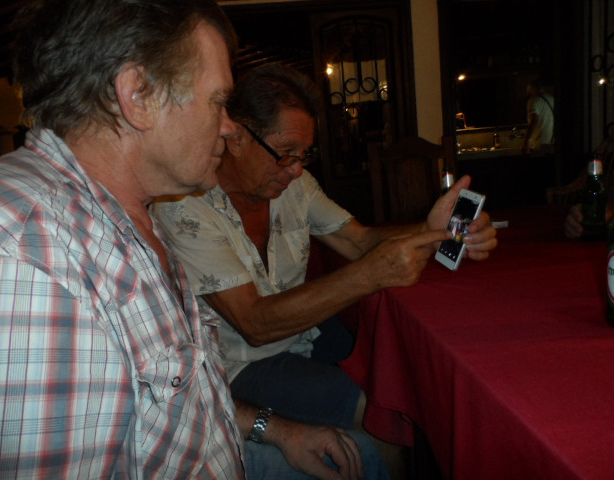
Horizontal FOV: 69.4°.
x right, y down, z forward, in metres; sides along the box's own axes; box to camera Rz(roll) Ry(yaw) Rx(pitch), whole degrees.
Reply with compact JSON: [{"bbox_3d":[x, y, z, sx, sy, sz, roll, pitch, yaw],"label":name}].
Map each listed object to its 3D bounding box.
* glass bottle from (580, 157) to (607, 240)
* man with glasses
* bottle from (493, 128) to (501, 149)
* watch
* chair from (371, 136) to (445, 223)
[{"bbox_3d":[0.805,-0.122,1.240,0.062,0.233,0.062,-6,9,0],"label":"glass bottle"},{"bbox_3d":[0.005,0.270,0.960,0.700,1.220,0.550,1,11,35],"label":"man with glasses"},{"bbox_3d":[2.104,-1.121,4.900,0.068,0.225,0.068,-6,9,0],"label":"bottle"},{"bbox_3d":[-0.075,0.298,0.715,0.036,0.058,0.065,21,-25,12],"label":"watch"},{"bbox_3d":[0.640,0.030,2.360,0.470,1.100,0.500,-6,9,0],"label":"chair"}]

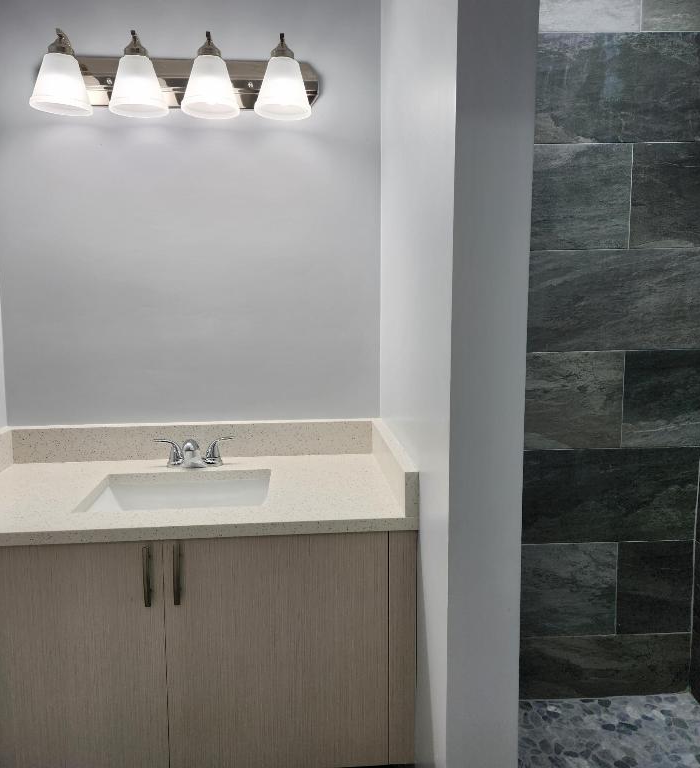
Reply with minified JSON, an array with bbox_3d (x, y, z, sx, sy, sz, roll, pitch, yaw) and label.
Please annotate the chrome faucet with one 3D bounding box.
[{"bbox_3d":[-0.431,0.186,1.872,0.224,0.092,0.138,-1,7,-5],"label":"chrome faucet"}]

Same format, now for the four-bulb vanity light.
[{"bbox_3d":[-0.455,-0.813,1.784,0.762,0.194,0.188,-1,7,-5],"label":"four-bulb vanity light"}]

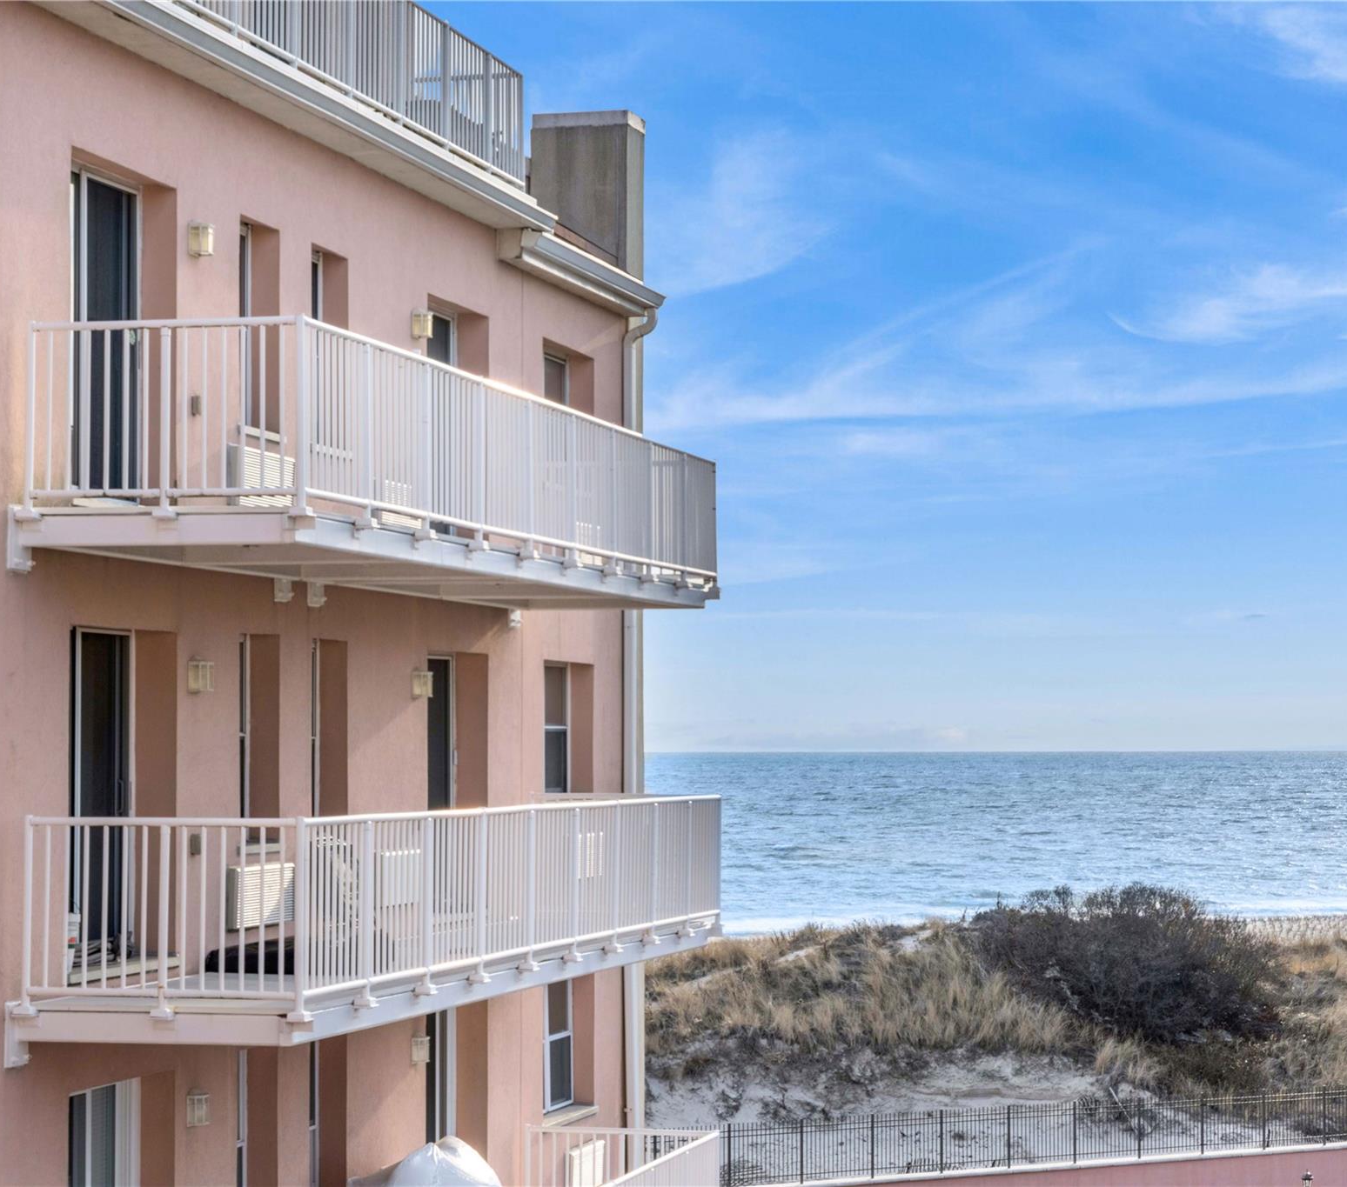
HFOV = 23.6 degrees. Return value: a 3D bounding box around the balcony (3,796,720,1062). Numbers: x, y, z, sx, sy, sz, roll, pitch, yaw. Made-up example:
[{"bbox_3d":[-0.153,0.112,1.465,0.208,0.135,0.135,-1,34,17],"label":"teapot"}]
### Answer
[{"bbox_3d":[-1.642,2.135,22.199,1.770,1.370,9.460,-1,-3,15],"label":"balcony"}]

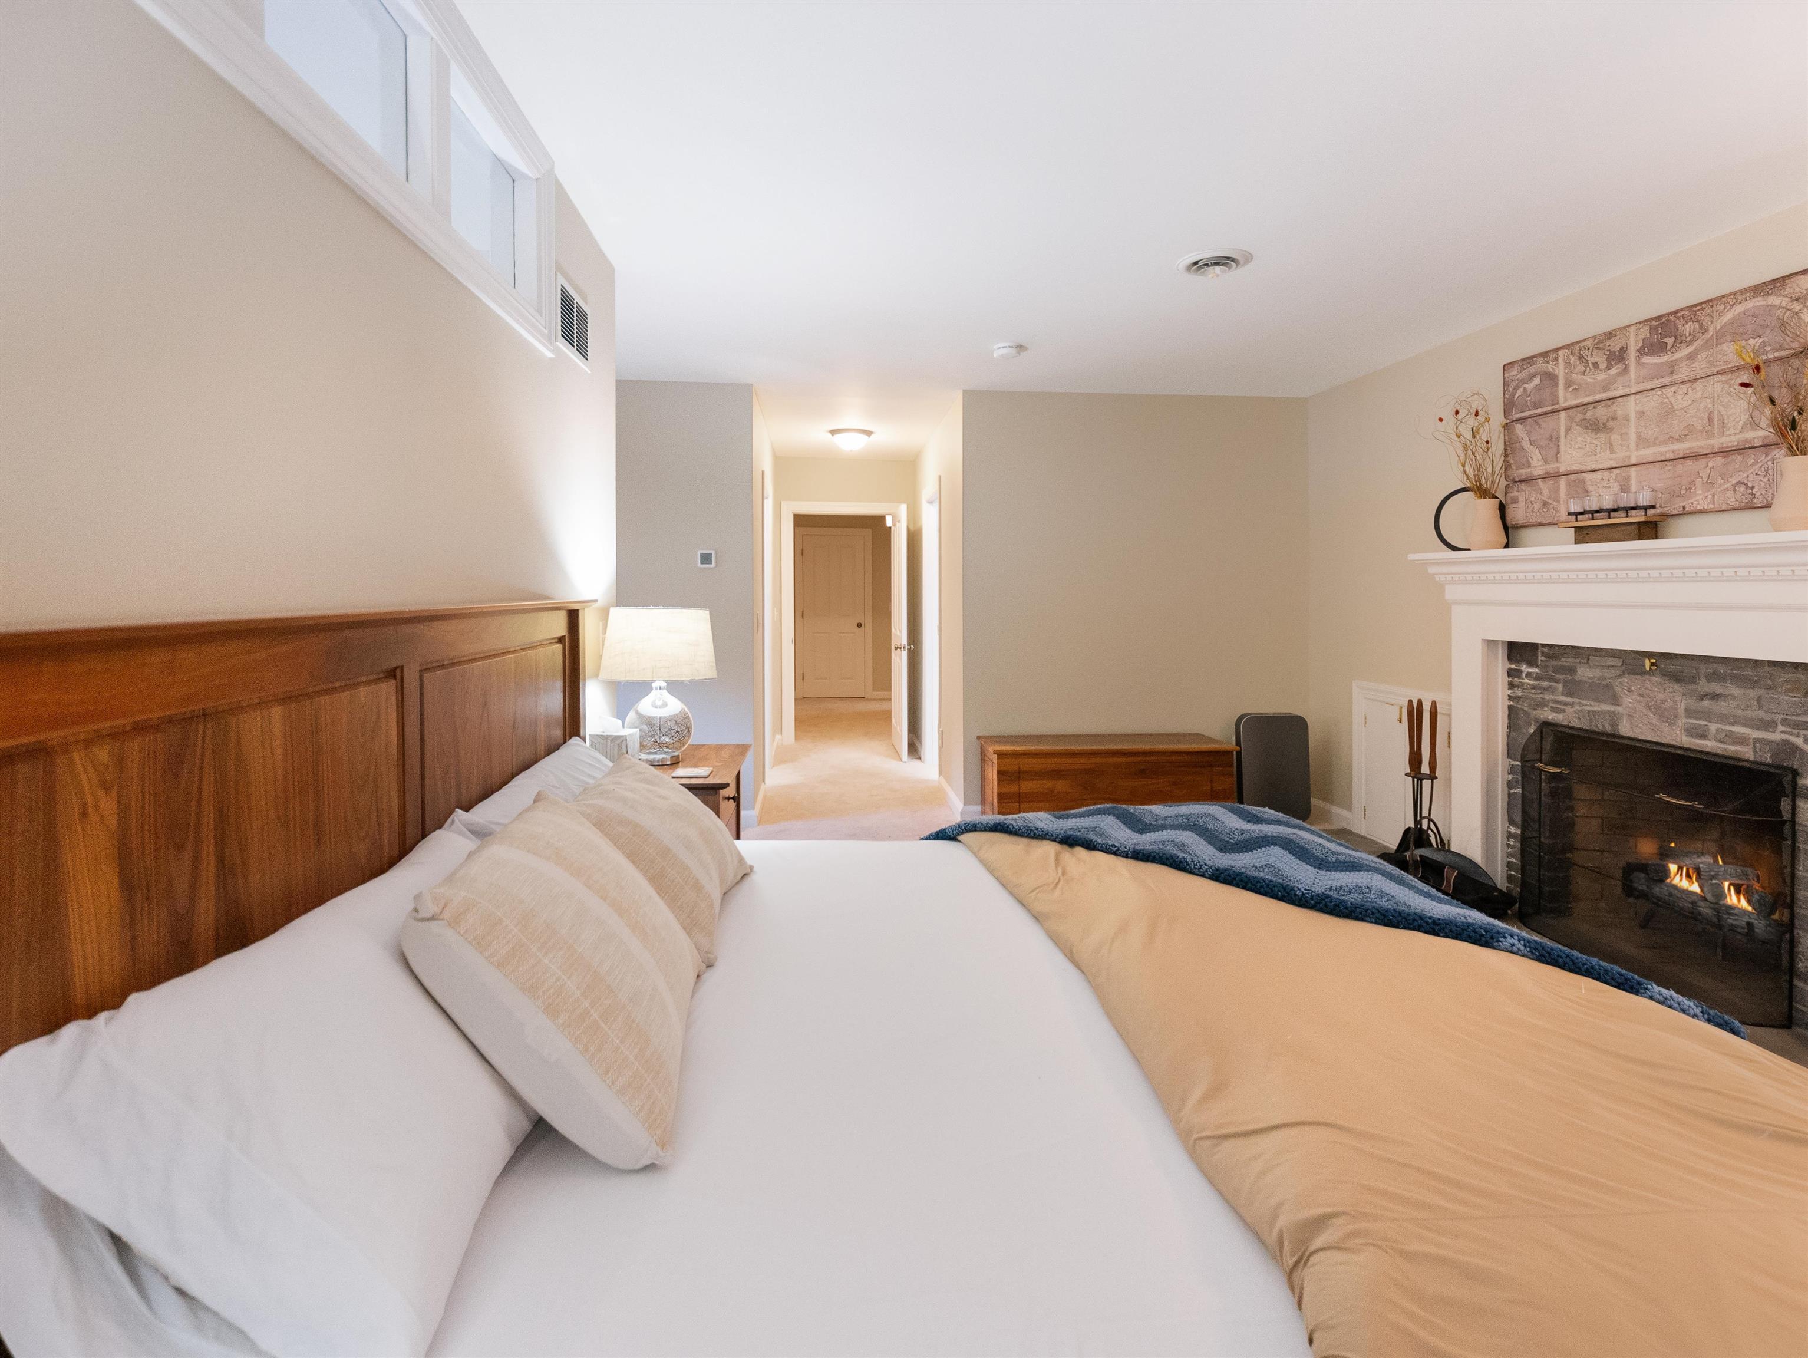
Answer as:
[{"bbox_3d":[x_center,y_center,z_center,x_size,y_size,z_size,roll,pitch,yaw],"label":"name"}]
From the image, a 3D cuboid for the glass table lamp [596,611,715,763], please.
[{"bbox_3d":[-0.828,0.021,2.810,0.385,0.525,0.385,0,4,-5],"label":"glass table lamp"}]

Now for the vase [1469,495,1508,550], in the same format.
[{"bbox_3d":[2.511,-0.671,3.590,0.140,0.235,0.140,0,4,-5],"label":"vase"}]

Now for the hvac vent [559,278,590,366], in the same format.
[{"bbox_3d":[-1.003,-1.078,2.555,0.020,0.203,0.355,0,4,-5],"label":"hvac vent"}]

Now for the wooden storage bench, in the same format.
[{"bbox_3d":[1.131,0.604,4.730,1.340,0.500,0.420,0,4,-5],"label":"wooden storage bench"}]

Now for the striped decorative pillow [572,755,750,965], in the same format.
[{"bbox_3d":[-0.533,0.369,1.850,0.460,0.170,0.510,44,-1,-7],"label":"striped decorative pillow"}]

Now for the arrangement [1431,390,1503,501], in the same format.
[{"bbox_3d":[2.437,-1.010,3.620,0.240,0.470,0.260,0,4,-5],"label":"arrangement"}]

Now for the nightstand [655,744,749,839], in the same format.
[{"bbox_3d":[-0.779,0.660,2.770,0.460,0.775,0.580,0,4,-5],"label":"nightstand"}]

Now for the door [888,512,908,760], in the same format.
[{"bbox_3d":[-0.043,-0.396,6.890,0.045,2.000,0.800,0,4,-5],"label":"door"}]

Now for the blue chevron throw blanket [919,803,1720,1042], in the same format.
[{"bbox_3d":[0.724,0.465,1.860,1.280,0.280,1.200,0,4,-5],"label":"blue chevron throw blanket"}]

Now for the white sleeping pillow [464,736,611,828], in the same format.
[{"bbox_3d":[-0.703,0.343,1.880,0.180,0.460,0.840,-43,7,-1],"label":"white sleeping pillow"}]

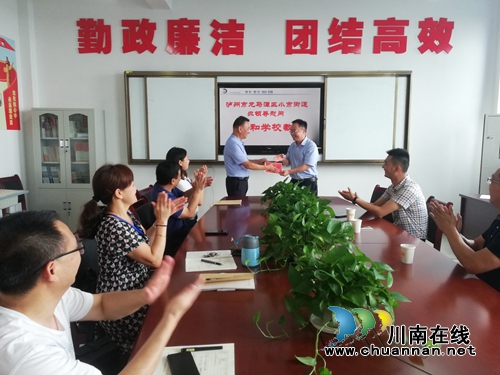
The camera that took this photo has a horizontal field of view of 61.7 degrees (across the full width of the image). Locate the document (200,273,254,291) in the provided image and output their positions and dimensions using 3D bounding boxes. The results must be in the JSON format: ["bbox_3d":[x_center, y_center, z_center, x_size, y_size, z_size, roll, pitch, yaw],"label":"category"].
[{"bbox_3d":[-0.095,0.399,1.822,0.240,0.025,0.180,0,7,2],"label":"document"}]

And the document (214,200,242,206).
[{"bbox_3d":[-0.200,0.144,4.082,0.245,0.020,0.240,0,6,0],"label":"document"}]

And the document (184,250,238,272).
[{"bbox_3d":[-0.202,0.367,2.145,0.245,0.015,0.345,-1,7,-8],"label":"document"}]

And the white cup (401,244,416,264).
[{"bbox_3d":[0.793,0.338,2.097,0.077,0.085,0.077,0,6,0],"label":"white cup"}]

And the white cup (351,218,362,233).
[{"bbox_3d":[0.713,0.259,2.792,0.077,0.085,0.077,0,6,0],"label":"white cup"}]

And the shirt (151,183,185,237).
[{"bbox_3d":[-0.570,0.212,2.913,0.310,0.500,0.450,-3,7,-25],"label":"shirt"}]

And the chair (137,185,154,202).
[{"bbox_3d":[-0.640,0.484,3.527,0.600,0.970,0.580,-1,7,-5],"label":"chair"}]

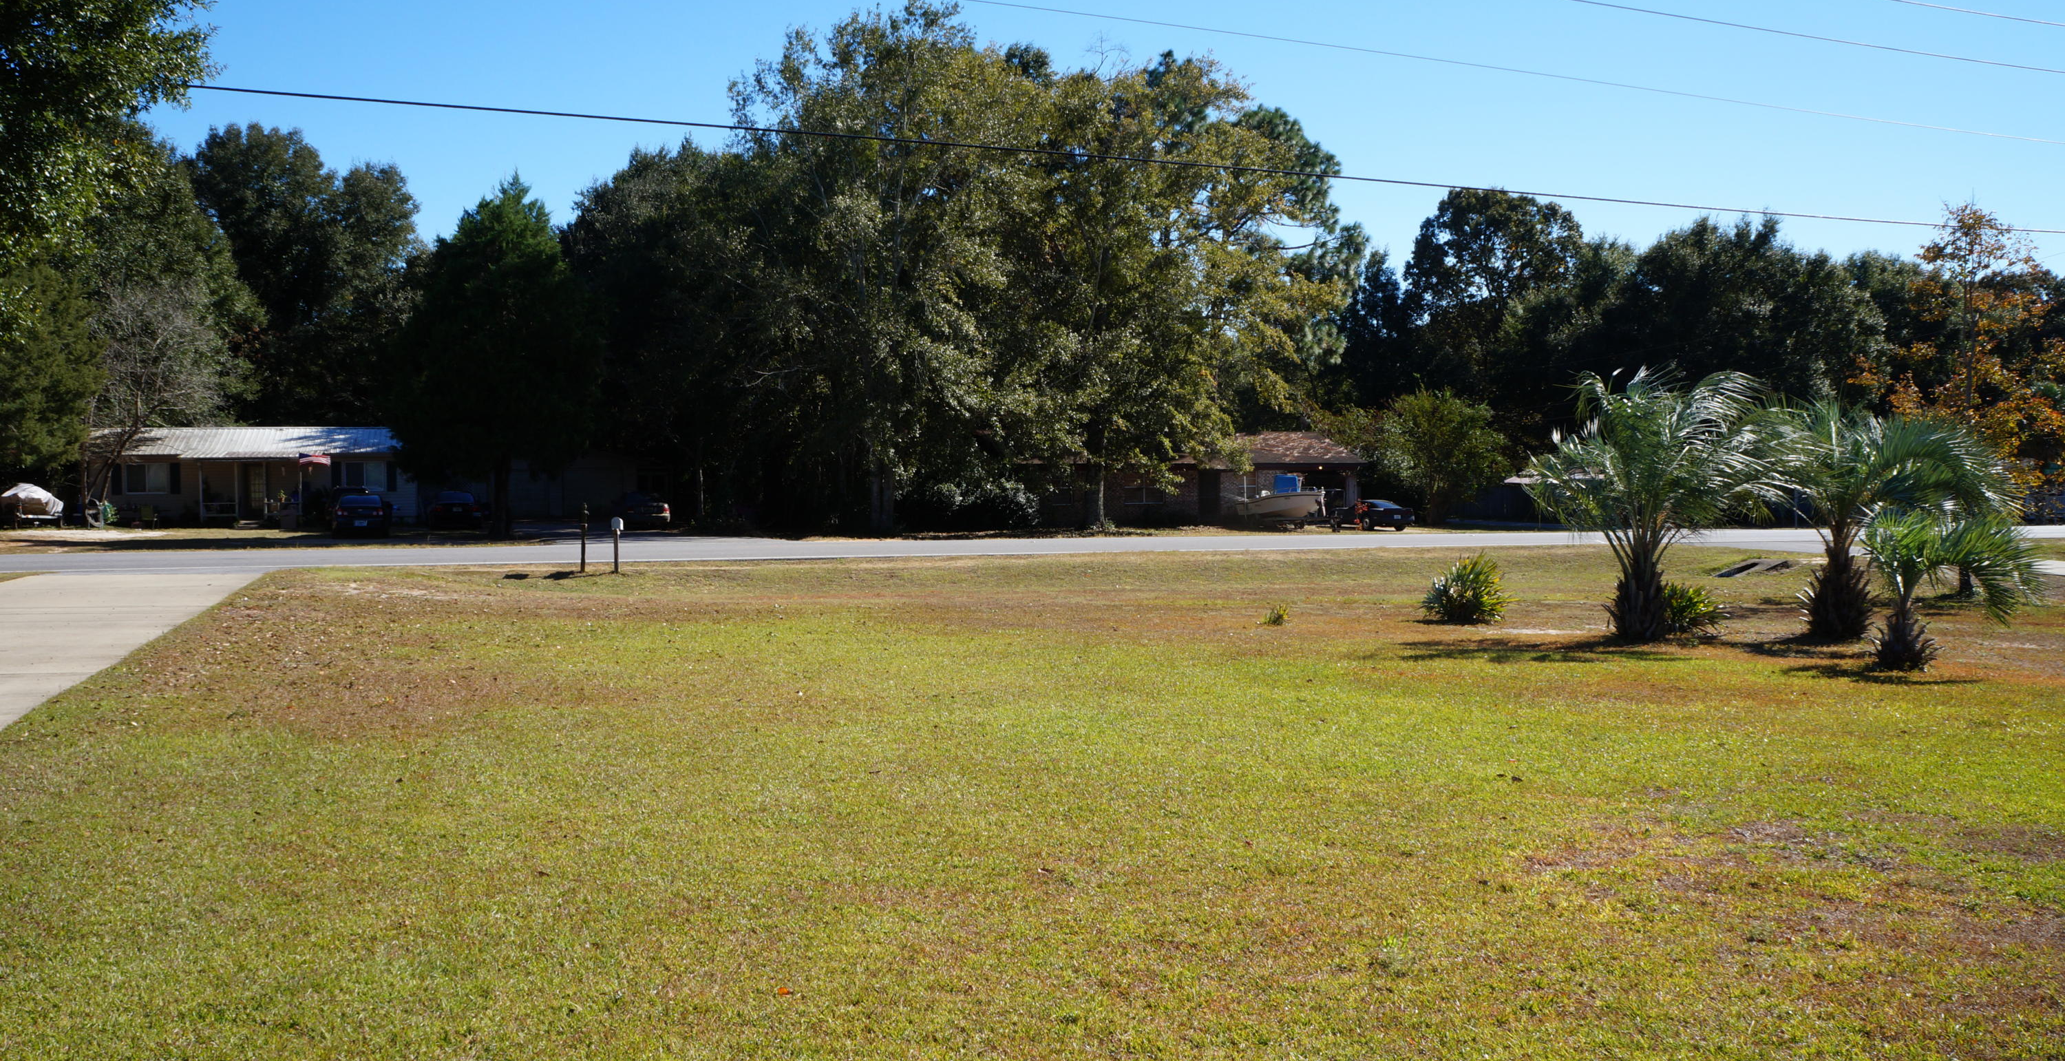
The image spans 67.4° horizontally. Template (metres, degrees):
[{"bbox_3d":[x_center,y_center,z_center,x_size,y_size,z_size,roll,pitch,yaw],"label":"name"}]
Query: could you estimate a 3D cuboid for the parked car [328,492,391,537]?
[{"bbox_3d":[-24.577,-0.537,56.573,1.830,1.490,4.950,-1,2,-23],"label":"parked car"}]

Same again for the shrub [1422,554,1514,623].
[{"bbox_3d":[5.060,0.676,18.389,1.020,0.840,1.000,0,2,16],"label":"shrub"}]

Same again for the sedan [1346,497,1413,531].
[{"bbox_3d":[14.533,-0.721,66.945,1.780,1.320,4.600,-1,2,-16],"label":"sedan"}]

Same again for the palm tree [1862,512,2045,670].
[{"bbox_3d":[8.180,0.521,13.682,1.450,1.400,1.420,0,2,31],"label":"palm tree"}]

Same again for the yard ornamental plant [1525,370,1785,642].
[{"bbox_3d":[6.589,-0.254,16.364,2.600,2.850,2.600,0,2,22],"label":"yard ornamental plant"}]

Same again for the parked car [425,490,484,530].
[{"bbox_3d":[-22.629,-0.792,60.682,1.800,1.430,4.700,-1,2,-20],"label":"parked car"}]

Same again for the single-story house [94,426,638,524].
[{"bbox_3d":[-25.583,-2.297,62.844,20.224,3.900,10.500,-1,2,-22],"label":"single-story house"}]

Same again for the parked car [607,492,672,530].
[{"bbox_3d":[-15.799,-0.801,62.190,1.800,1.450,4.700,-1,2,-23],"label":"parked car"}]

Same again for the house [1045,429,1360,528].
[{"bbox_3d":[5.632,-2.303,71.037,16.529,4.100,9.500,-1,2,-20],"label":"house"}]

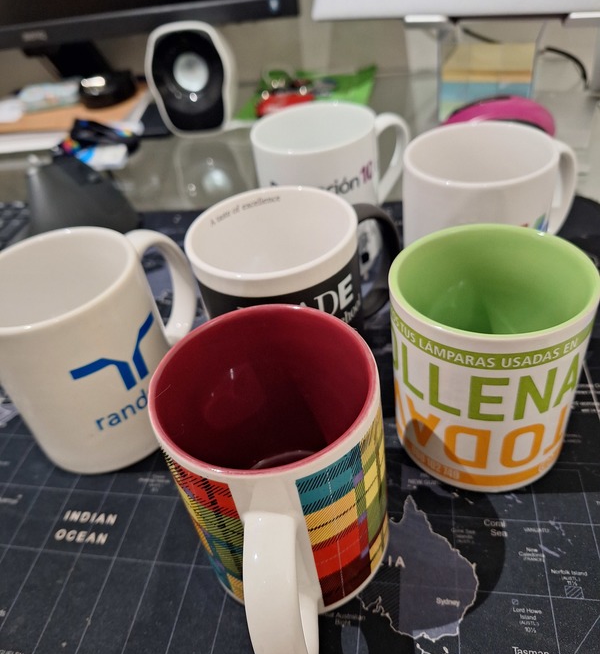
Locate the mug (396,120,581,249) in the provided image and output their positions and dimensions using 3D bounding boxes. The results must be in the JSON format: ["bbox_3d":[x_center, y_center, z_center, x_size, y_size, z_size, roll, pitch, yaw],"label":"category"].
[{"bbox_3d":[0.125,-0.069,0.342,0.121,0.100,0.087,-22,41,-15],"label":"mug"}]

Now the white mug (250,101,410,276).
[{"bbox_3d":[0.030,-0.107,0.403,0.123,0.100,0.089,-26,42,-18],"label":"white mug"}]

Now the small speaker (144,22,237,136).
[{"bbox_3d":[-0.119,-0.300,0.620,0.093,0.117,0.088,-3,40,8],"label":"small speaker"}]

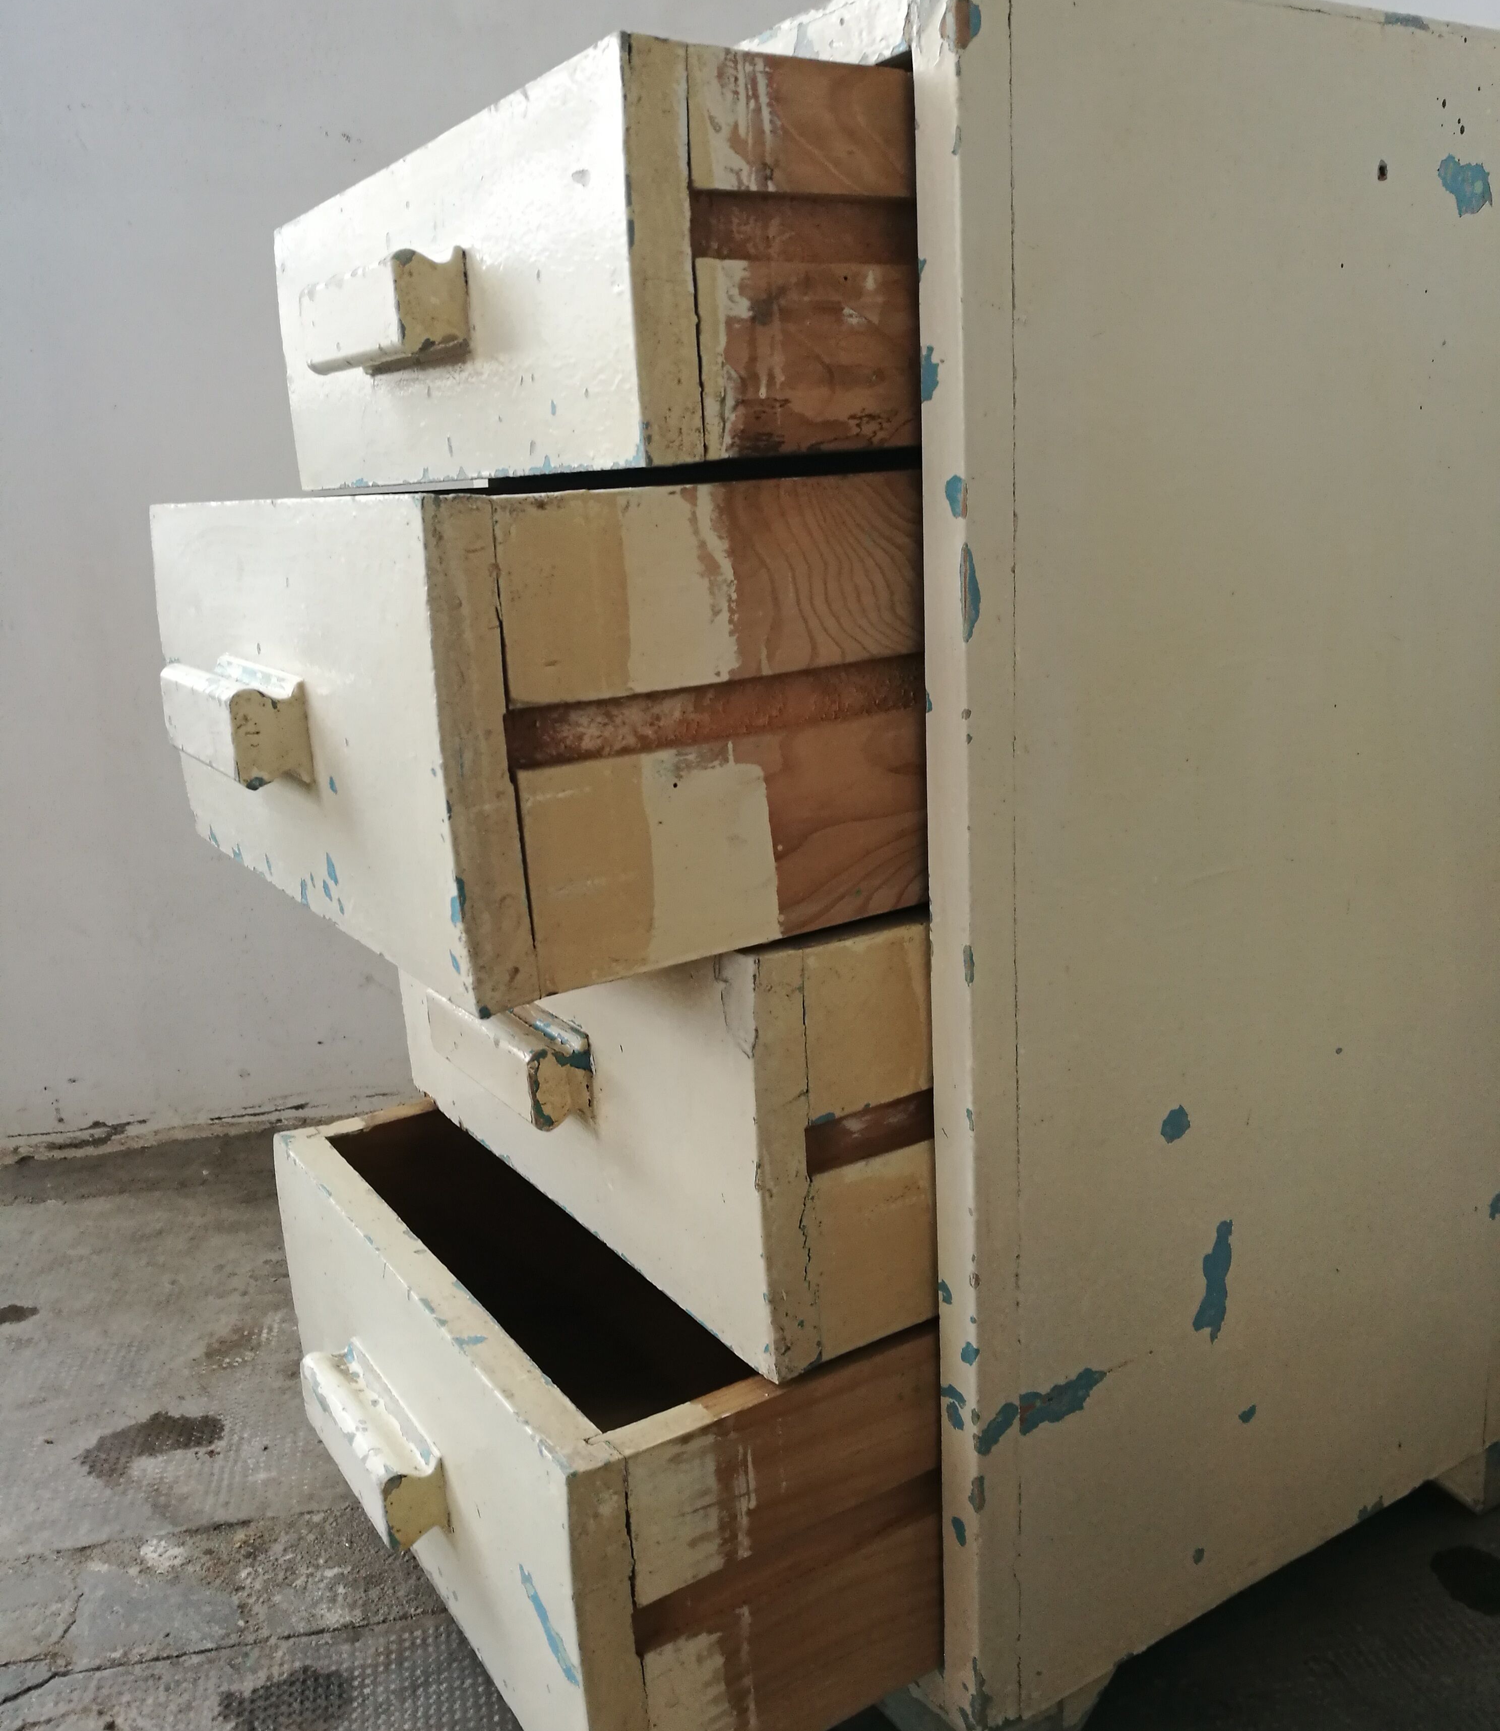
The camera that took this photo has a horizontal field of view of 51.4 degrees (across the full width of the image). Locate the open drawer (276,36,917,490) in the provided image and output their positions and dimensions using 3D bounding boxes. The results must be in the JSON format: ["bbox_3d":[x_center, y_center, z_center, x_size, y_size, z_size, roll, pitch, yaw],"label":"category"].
[{"bbox_3d":[-0.009,-0.286,0.828,0.416,0.145,0.435,-11,16,-30],"label":"open drawer"}]

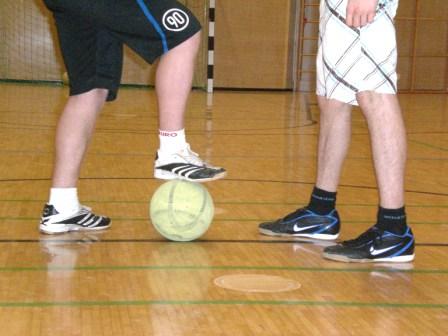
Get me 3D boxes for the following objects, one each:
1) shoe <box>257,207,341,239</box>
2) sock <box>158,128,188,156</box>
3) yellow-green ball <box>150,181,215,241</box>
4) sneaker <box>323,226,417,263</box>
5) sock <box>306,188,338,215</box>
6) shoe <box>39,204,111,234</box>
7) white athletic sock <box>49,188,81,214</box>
[{"bbox_3d":[0.276,0.194,4.046,0.288,0.102,0.104,2,6,5],"label":"shoe"},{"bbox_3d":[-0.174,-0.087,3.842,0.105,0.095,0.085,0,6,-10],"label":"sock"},{"bbox_3d":[-0.142,0.147,3.842,0.217,0.217,0.217,1,6,0],"label":"yellow-green ball"},{"bbox_3d":[0.472,0.244,3.630,0.288,0.102,0.104,1,6,-7],"label":"sneaker"},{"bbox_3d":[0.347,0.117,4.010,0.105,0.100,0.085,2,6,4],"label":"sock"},{"bbox_3d":[-0.529,0.176,4.028,0.272,0.100,0.103,-2,7,-26],"label":"shoe"},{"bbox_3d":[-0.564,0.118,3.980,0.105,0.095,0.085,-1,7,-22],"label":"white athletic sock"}]

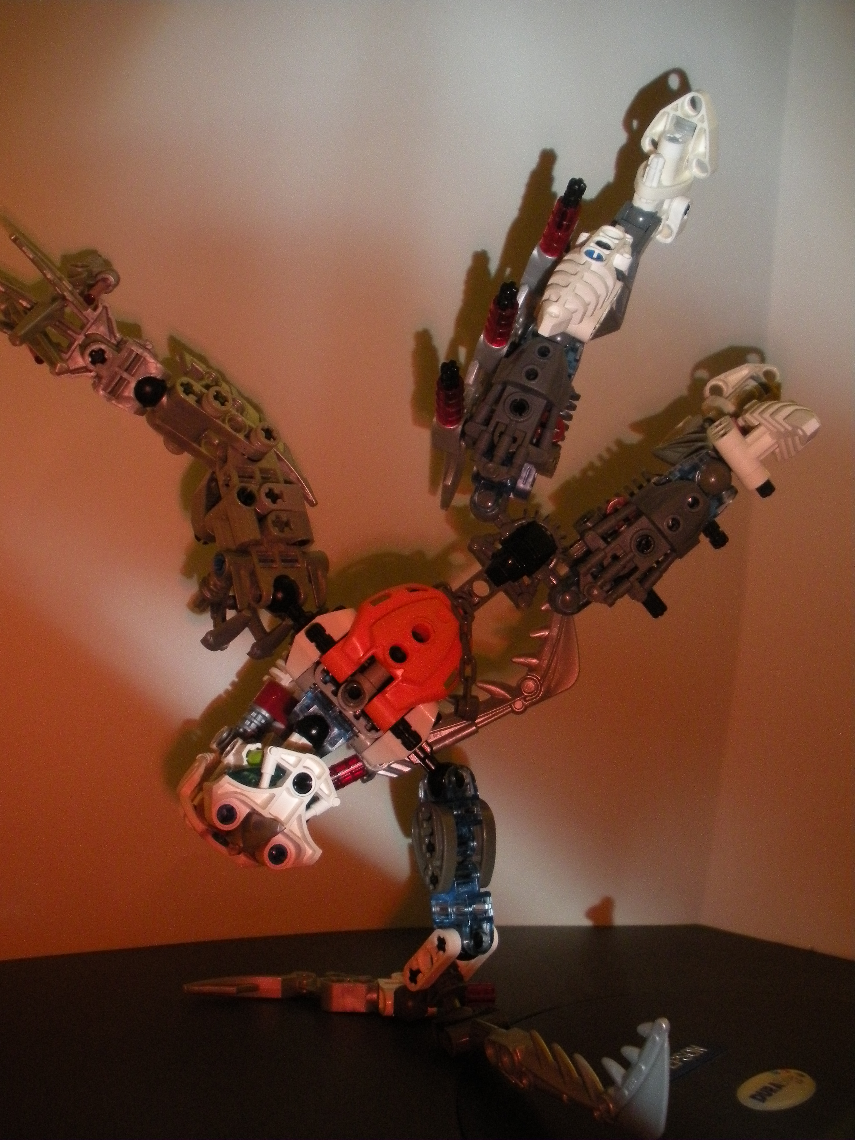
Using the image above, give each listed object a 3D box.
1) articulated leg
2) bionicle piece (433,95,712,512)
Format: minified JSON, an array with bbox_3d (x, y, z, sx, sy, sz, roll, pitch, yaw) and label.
[{"bbox_3d":[0.007,0.093,0.347,0.024,0.067,0.026,0,4,-31],"label":"articulated leg"},{"bbox_3d":[0.041,-0.081,0.343,0.047,0.145,0.046,27,-5,1],"label":"bionicle piece"}]

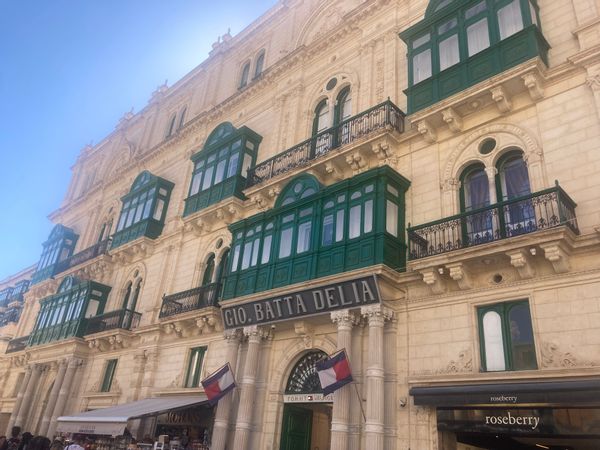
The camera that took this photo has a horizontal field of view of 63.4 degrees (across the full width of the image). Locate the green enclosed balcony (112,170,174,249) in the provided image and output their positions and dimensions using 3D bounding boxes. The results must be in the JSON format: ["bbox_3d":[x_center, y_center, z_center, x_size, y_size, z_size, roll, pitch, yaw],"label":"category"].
[{"bbox_3d":[-9.246,-0.821,28.378,4.428,4.772,1.092,-19,-36,40],"label":"green enclosed balcony"}]

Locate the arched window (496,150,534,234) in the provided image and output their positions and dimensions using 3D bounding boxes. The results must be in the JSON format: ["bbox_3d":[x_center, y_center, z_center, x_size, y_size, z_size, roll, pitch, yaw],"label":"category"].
[{"bbox_3d":[5.840,-0.759,13.082,0.866,2.995,0.234,-19,-36,40],"label":"arched window"}]

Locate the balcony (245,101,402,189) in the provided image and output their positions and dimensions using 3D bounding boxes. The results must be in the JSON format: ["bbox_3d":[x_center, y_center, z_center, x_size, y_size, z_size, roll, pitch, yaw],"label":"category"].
[{"bbox_3d":[0.700,-2.690,18.965,7.359,1.088,1.018,-19,-36,40],"label":"balcony"}]

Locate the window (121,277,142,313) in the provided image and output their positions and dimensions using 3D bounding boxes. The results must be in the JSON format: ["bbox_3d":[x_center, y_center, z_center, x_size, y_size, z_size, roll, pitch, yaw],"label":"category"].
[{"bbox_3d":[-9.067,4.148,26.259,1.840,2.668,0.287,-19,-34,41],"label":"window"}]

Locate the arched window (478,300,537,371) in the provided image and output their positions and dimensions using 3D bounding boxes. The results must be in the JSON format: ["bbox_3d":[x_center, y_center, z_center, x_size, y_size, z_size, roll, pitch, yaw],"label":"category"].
[{"bbox_3d":[5.002,2.713,11.801,1.334,1.685,0.129,-19,-36,40],"label":"arched window"}]

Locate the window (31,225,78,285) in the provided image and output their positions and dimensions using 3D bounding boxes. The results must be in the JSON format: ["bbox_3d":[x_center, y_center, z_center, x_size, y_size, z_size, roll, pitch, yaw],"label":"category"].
[{"bbox_3d":[-17.351,2.184,34.575,3.905,4.367,1.056,-19,-36,40],"label":"window"}]

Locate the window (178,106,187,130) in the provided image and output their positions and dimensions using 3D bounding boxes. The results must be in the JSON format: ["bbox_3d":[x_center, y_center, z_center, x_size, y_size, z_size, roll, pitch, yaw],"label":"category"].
[{"bbox_3d":[-7.248,-6.639,30.406,0.655,1.783,0.253,-19,-34,41],"label":"window"}]

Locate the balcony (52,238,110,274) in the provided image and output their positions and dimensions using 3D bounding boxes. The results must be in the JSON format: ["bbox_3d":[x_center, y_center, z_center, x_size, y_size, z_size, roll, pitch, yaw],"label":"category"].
[{"bbox_3d":[-14.123,2.455,32.165,7.371,1.041,0.995,-19,-36,40],"label":"balcony"}]

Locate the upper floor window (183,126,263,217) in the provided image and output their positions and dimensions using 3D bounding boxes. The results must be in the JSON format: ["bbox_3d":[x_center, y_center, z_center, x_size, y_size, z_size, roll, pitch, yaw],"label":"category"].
[{"bbox_3d":[-3.866,-2.643,23.589,4.450,4.715,1.069,-19,-36,40],"label":"upper floor window"}]

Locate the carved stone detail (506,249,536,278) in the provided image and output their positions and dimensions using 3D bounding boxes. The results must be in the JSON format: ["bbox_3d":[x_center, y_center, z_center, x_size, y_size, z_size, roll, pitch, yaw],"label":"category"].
[{"bbox_3d":[5.282,0.935,11.584,0.379,0.552,0.690,-19,-36,40],"label":"carved stone detail"}]

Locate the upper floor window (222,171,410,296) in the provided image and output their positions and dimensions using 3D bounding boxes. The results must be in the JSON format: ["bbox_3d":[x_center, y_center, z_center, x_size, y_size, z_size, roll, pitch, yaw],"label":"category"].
[{"bbox_3d":[0.237,0.305,17.350,7.699,4.282,1.310,-19,-36,40],"label":"upper floor window"}]

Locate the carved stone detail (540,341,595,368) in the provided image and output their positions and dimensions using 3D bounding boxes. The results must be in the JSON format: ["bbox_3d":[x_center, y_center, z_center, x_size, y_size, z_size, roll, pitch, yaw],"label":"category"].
[{"bbox_3d":[5.839,2.831,10.632,1.088,0.566,0.082,-19,-36,40],"label":"carved stone detail"}]

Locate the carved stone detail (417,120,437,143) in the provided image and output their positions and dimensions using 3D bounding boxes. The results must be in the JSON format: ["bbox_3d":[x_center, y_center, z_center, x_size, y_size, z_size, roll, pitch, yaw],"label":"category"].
[{"bbox_3d":[4.081,-2.884,15.413,0.316,0.538,0.796,-19,-36,40],"label":"carved stone detail"}]

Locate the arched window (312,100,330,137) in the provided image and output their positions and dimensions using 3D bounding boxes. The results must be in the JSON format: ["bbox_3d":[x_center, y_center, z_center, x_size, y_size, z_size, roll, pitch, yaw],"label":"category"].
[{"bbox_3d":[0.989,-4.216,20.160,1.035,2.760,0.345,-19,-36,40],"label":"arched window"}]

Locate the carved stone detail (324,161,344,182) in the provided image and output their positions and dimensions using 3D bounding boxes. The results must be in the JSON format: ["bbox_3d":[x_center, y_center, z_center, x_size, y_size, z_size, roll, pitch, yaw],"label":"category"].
[{"bbox_3d":[1.319,-2.049,18.166,0.304,0.468,0.667,-19,-36,40],"label":"carved stone detail"}]

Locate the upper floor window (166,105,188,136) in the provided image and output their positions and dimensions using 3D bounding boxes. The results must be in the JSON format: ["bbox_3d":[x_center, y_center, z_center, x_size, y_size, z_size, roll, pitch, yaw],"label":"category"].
[{"bbox_3d":[-7.721,-6.476,30.838,1.932,1.898,0.253,-19,-34,41],"label":"upper floor window"}]

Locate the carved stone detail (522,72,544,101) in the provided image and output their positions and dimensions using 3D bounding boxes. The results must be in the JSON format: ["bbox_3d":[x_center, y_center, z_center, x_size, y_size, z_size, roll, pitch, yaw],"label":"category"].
[{"bbox_3d":[6.255,-3.716,13.061,0.356,0.448,0.633,-19,-34,41],"label":"carved stone detail"}]

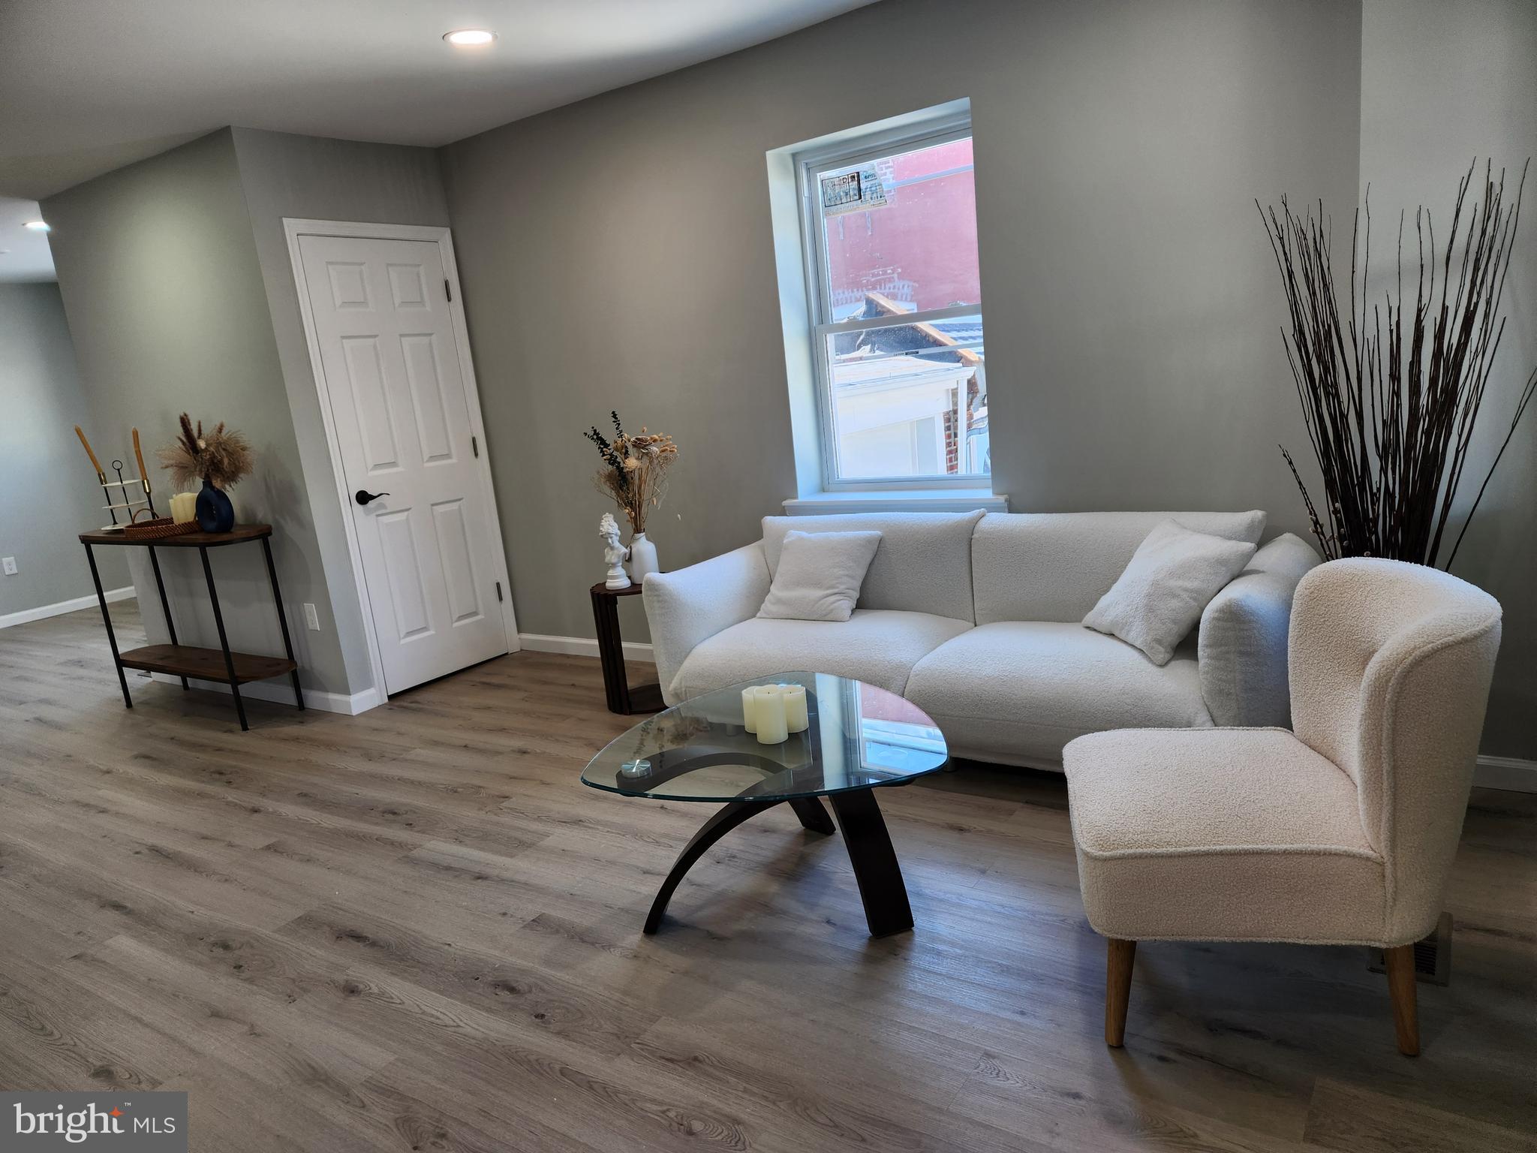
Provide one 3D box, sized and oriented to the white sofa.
[{"bbox_3d":[0.609,0.204,3.364,2.270,0.730,0.820,2,15,34],"label":"white sofa"}]

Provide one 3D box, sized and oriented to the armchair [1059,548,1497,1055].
[{"bbox_3d":[0.971,0.416,2.041,0.740,0.790,0.620,-3,12,14],"label":"armchair"}]

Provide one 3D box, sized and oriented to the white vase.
[{"bbox_3d":[-0.504,-0.077,4.089,0.112,0.200,0.112,-6,12,1],"label":"white vase"}]

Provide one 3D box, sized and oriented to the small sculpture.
[{"bbox_3d":[-0.615,-0.112,4.067,0.110,0.300,0.100,2,15,34],"label":"small sculpture"}]

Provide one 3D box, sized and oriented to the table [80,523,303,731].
[{"bbox_3d":[-2.683,0.214,4.761,1.160,0.850,0.320,2,15,34],"label":"table"}]

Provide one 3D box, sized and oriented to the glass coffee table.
[{"bbox_3d":[0.083,0.595,2.479,0.830,0.455,0.820,2,15,34],"label":"glass coffee table"}]

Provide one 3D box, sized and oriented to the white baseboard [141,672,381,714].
[{"bbox_3d":[-2.547,0.525,5.064,1.840,0.090,0.150,2,15,34],"label":"white baseboard"}]

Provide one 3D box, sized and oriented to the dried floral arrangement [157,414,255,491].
[{"bbox_3d":[-2.399,-0.533,4.377,0.360,0.340,0.320,2,15,34],"label":"dried floral arrangement"}]

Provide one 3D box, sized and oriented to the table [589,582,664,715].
[{"bbox_3d":[-0.507,0.266,4.191,0.365,0.510,0.365,2,15,34],"label":"table"}]

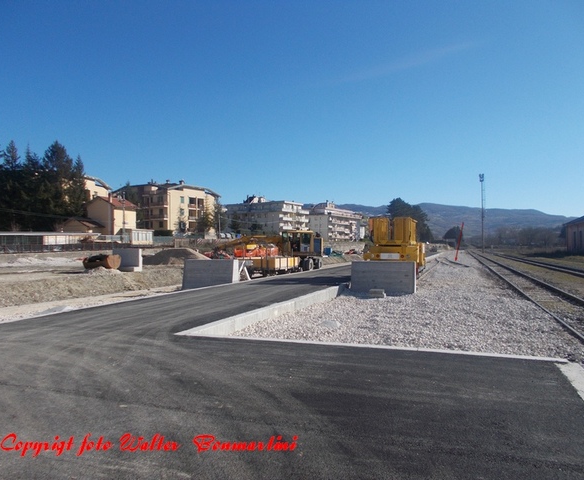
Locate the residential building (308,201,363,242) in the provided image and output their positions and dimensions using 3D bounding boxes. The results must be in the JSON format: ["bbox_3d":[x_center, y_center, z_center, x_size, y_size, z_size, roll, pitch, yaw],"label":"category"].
[{"bbox_3d":[17.840,-7.190,209.310,13.000,15.500,34.700,0,-1,29],"label":"residential building"}]

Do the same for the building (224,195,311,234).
[{"bbox_3d":[-8.640,-8.310,180.790,24.500,15.600,21.000,0,-1,32],"label":"building"}]

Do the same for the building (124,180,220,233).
[{"bbox_3d":[-31.900,-8.170,126.040,19.300,13.300,18.100,0,-1,34],"label":"building"}]

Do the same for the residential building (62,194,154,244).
[{"bbox_3d":[-34.130,-3.570,89.110,12.400,9.000,9.800,0,-1,25],"label":"residential building"}]

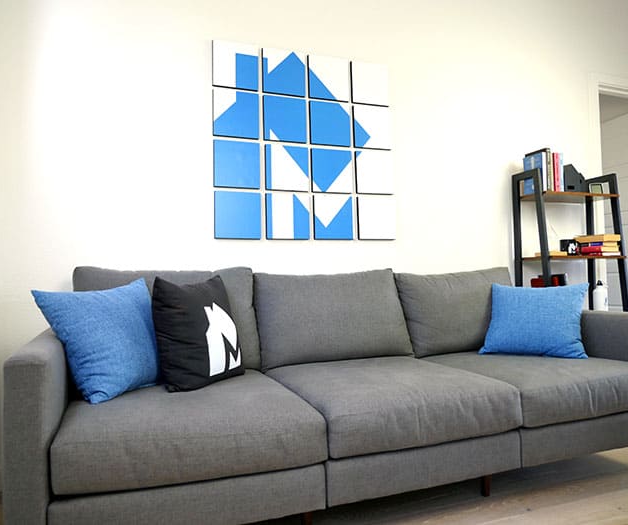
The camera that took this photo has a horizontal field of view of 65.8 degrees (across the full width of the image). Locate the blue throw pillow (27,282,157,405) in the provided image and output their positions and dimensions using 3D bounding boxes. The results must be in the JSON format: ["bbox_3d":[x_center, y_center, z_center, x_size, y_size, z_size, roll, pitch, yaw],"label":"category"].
[{"bbox_3d":[-0.690,0.254,1.718,0.150,0.440,0.440,-39,-20,25],"label":"blue throw pillow"}]

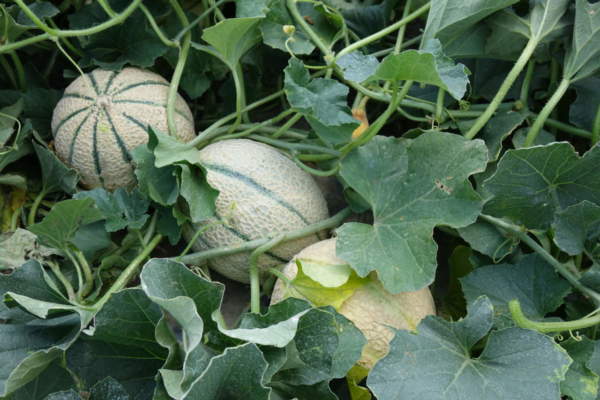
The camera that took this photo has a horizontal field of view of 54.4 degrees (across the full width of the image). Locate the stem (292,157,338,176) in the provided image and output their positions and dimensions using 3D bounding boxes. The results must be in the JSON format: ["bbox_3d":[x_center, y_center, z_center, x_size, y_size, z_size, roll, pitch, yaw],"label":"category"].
[{"bbox_3d":[0.017,-0.036,0.630,0.050,0.014,0.020,0,55,0],"label":"stem"}]

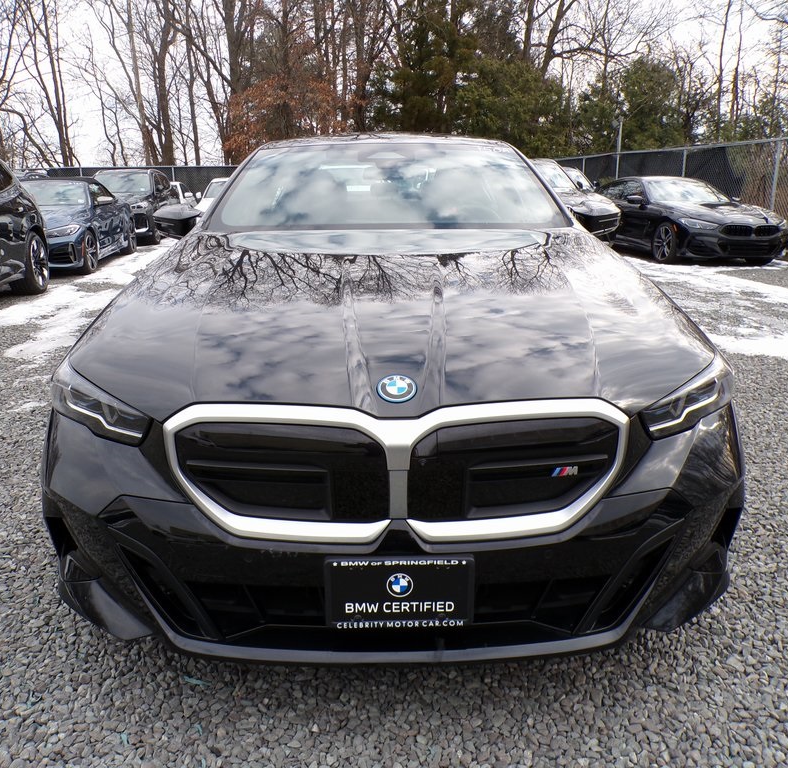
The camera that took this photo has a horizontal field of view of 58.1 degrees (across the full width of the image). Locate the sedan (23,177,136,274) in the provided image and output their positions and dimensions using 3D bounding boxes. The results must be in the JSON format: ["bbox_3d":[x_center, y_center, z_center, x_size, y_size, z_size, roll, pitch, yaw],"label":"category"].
[{"bbox_3d":[-5.642,-2.733,11.846,1.850,1.385,4.770,-3,16,-7],"label":"sedan"}]

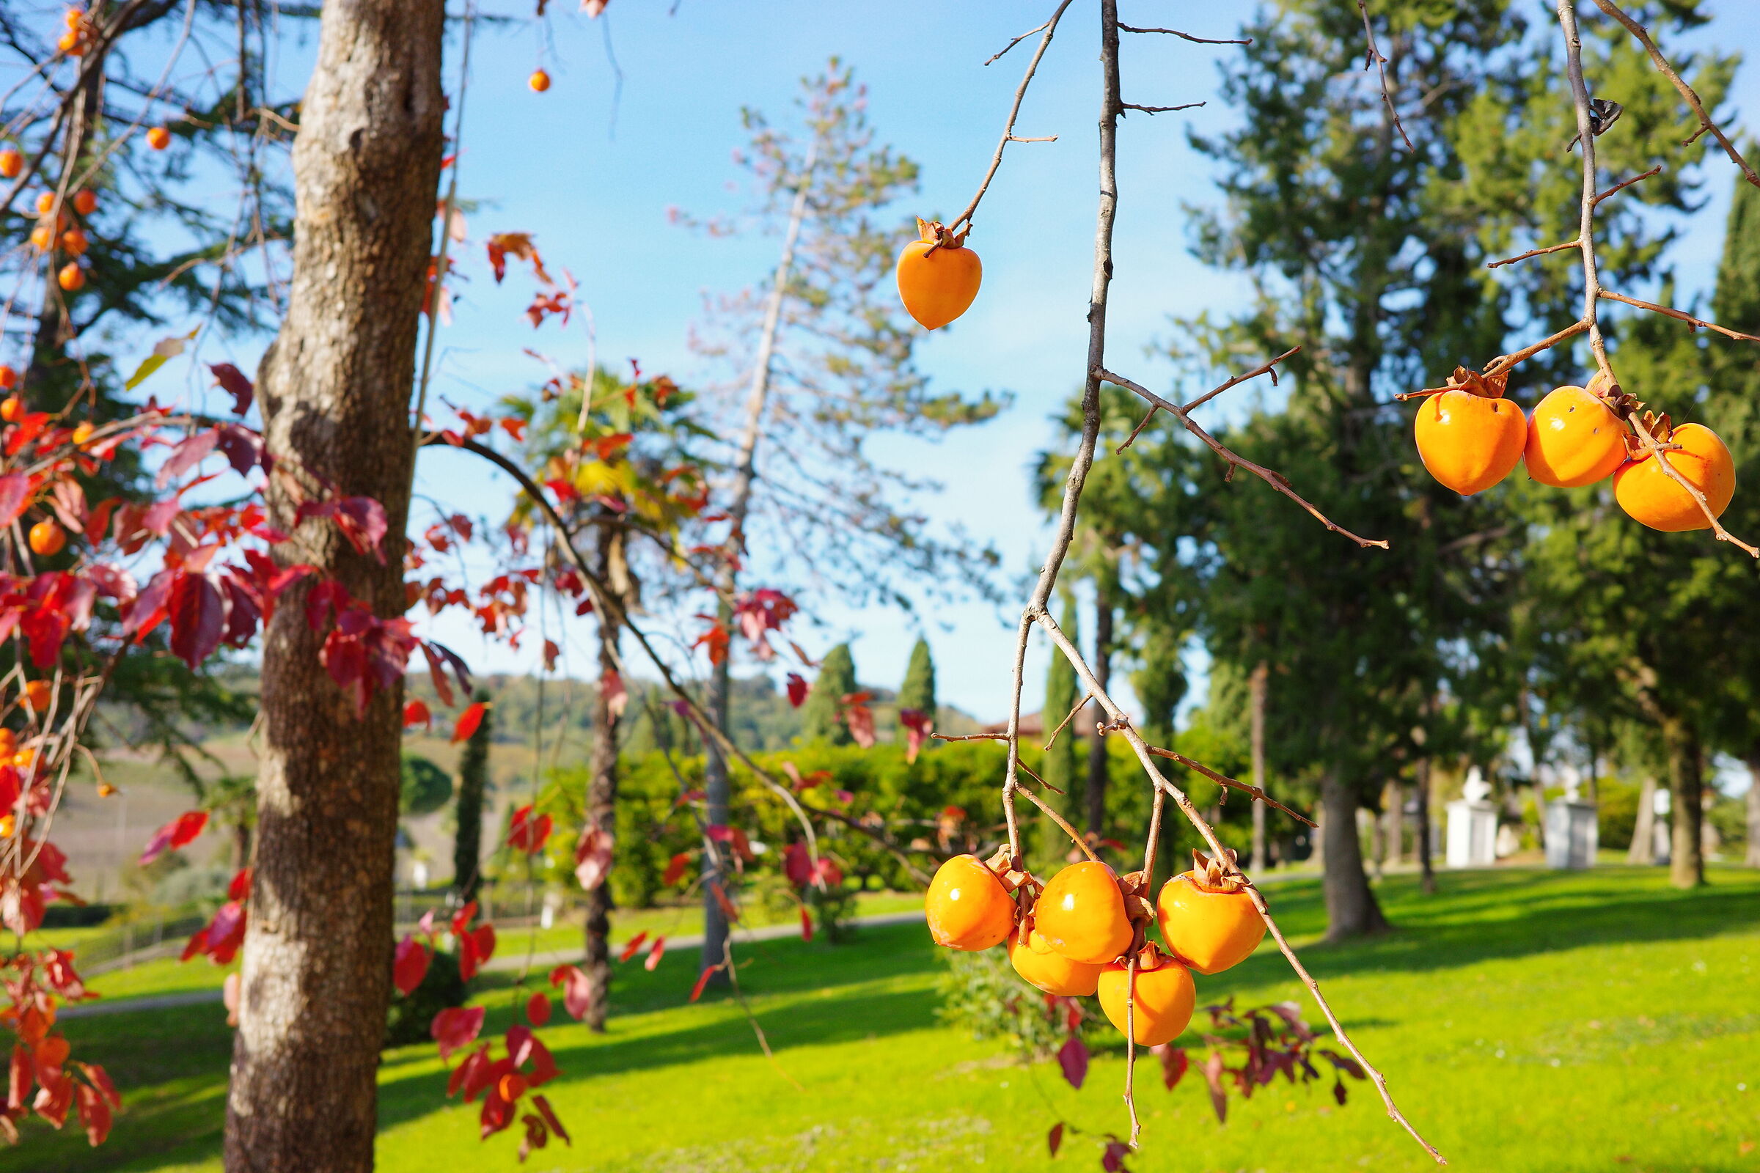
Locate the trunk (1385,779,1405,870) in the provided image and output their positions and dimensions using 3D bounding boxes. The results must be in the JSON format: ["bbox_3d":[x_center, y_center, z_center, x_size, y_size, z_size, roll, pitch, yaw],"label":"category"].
[{"bbox_3d":[8.954,4.138,34.000,0.260,1.550,0.260,0,-5,0],"label":"trunk"}]

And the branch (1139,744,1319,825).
[{"bbox_3d":[0.254,0.144,1.420,0.128,0.058,0.040,0,-5,0],"label":"branch"}]

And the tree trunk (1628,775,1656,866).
[{"bbox_3d":[15.298,4.618,39.094,0.522,1.857,0.467,-2,-6,21],"label":"tree trunk"}]

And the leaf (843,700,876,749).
[{"bbox_3d":[-0.031,0.217,3.050,0.048,0.075,0.025,0,-5,0],"label":"leaf"}]

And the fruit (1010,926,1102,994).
[{"bbox_3d":[0.124,0.259,1.385,0.066,0.068,0.066,-31,-6,-1],"label":"fruit"}]

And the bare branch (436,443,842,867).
[{"bbox_3d":[-0.356,0.101,2.950,0.600,0.640,0.300,0,-5,0],"label":"bare branch"}]

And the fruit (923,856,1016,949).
[{"bbox_3d":[0.065,0.227,1.410,0.067,0.067,0.067,43,-12,0],"label":"fruit"}]

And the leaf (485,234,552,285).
[{"bbox_3d":[-0.593,-0.536,3.200,0.105,0.083,0.065,1,-6,-11],"label":"leaf"}]

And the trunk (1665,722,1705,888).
[{"bbox_3d":[11.126,3.020,27.000,0.460,2.300,0.460,0,-5,0],"label":"trunk"}]

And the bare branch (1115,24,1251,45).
[{"bbox_3d":[0.217,-0.395,1.400,0.095,0.013,0.025,5,-6,7],"label":"bare branch"}]

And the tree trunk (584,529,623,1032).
[{"bbox_3d":[-2.147,1.471,15.195,0.267,3.872,0.246,1,-6,-8],"label":"tree trunk"}]

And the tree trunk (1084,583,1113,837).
[{"bbox_3d":[3.455,1.963,31.000,0.280,4.100,0.280,3,-5,0],"label":"tree trunk"}]

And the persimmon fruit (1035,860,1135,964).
[{"bbox_3d":[0.145,0.231,1.385,0.071,0.070,0.070,-42,0,-21],"label":"persimmon fruit"}]

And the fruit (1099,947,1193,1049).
[{"bbox_3d":[0.185,0.286,1.360,0.067,0.070,0.067,1,17,8],"label":"fruit"}]

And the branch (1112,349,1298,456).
[{"bbox_3d":[0.241,-0.137,1.440,0.135,0.078,0.060,0,-5,0],"label":"branch"}]

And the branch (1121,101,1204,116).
[{"bbox_3d":[0.211,-0.357,1.460,0.064,0.011,0.015,0,-5,0],"label":"branch"}]

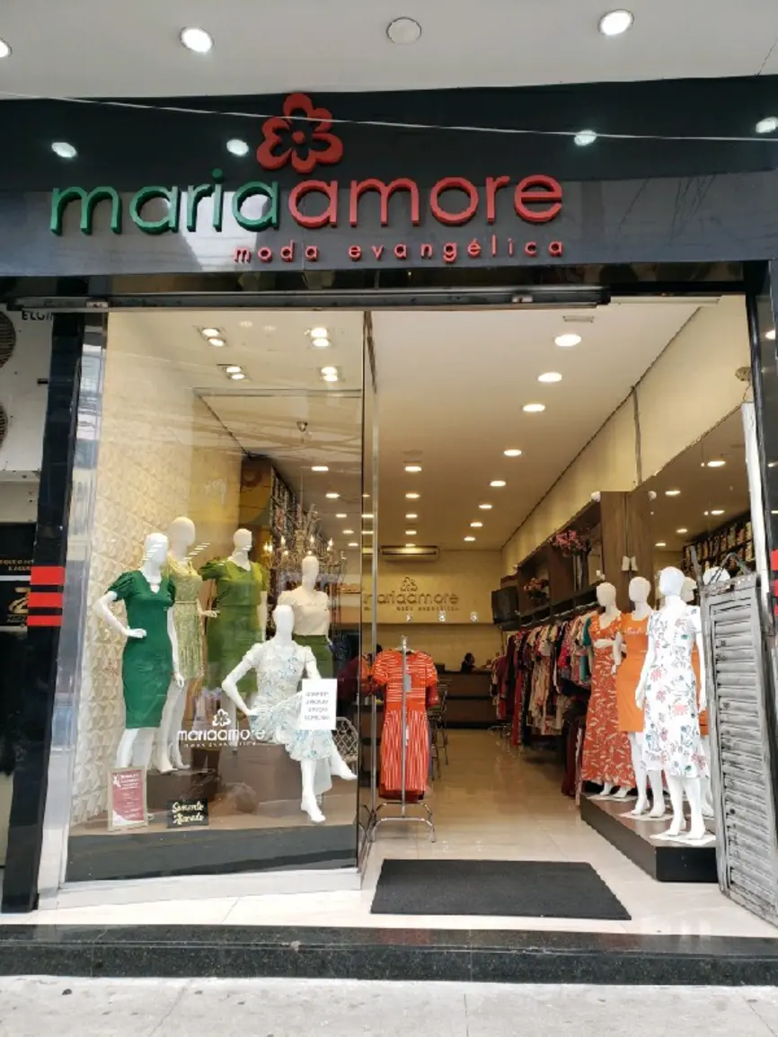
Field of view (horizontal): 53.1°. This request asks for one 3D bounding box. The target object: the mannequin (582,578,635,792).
[{"bbox_3d":[1.918,1.469,6.734,0.440,1.800,0.350,-9,-14,42],"label":"mannequin"}]

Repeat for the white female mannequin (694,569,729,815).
[{"bbox_3d":[2.249,1.217,5.421,0.450,1.760,0.340,9,-13,-38],"label":"white female mannequin"}]

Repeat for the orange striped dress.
[{"bbox_3d":[0.129,1.535,5.958,0.490,1.060,0.160,0,-11,1],"label":"orange striped dress"}]

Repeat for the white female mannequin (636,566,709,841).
[{"bbox_3d":[1.946,1.225,5.294,0.470,1.790,0.350,-9,-14,42],"label":"white female mannequin"}]

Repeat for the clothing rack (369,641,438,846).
[{"bbox_3d":[0.112,1.694,6.152,0.490,1.500,0.660,0,-11,1],"label":"clothing rack"}]

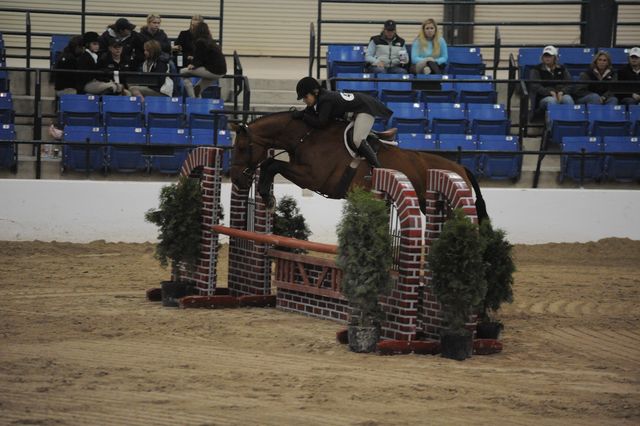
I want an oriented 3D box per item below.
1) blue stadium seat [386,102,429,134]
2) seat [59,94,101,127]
[{"bbox_3d":[1.086,-1.042,44.100,0.500,0.660,0.450,1,4,-9],"label":"blue stadium seat"},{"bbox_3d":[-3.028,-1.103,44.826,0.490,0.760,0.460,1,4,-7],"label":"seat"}]

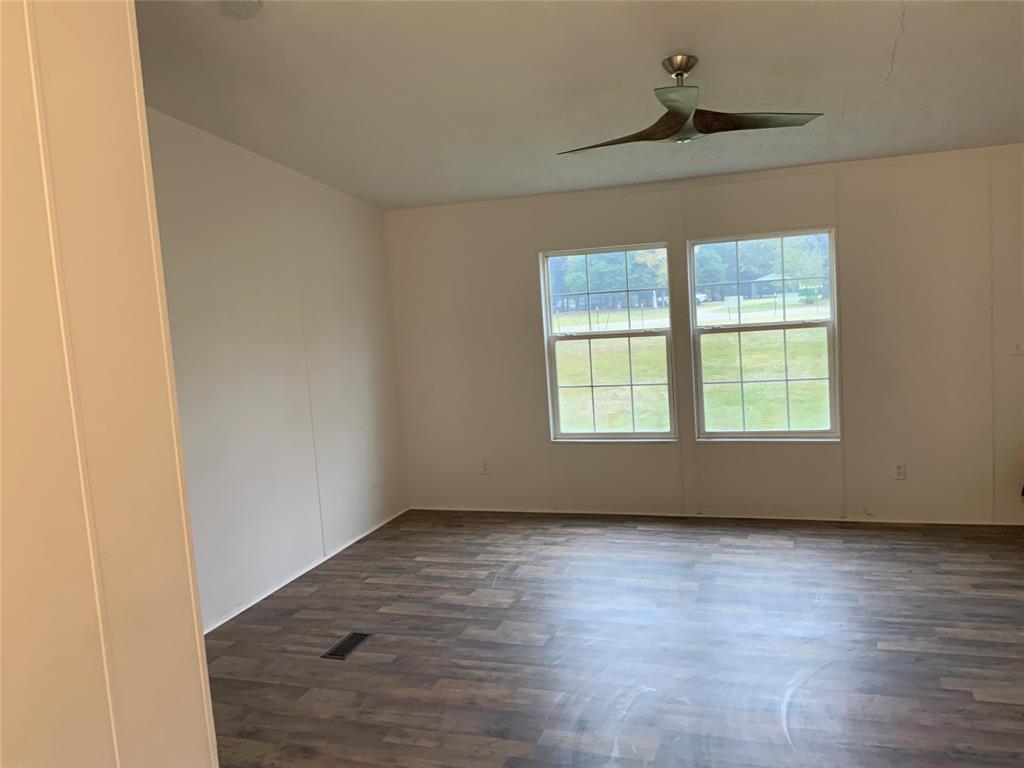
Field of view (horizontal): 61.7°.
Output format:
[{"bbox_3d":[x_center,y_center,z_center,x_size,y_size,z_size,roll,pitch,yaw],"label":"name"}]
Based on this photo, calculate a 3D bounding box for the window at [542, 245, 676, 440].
[{"bbox_3d":[0.673,-0.267,5.978,0.905,1.345,0.090,-2,7,20],"label":"window"}]

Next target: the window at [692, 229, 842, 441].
[{"bbox_3d":[1.649,-0.295,5.632,0.908,1.350,0.090,-2,7,20],"label":"window"}]

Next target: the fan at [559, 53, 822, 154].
[{"bbox_3d":[0.671,-1.207,3.593,1.270,0.360,1.200,-2,7,20],"label":"fan"}]

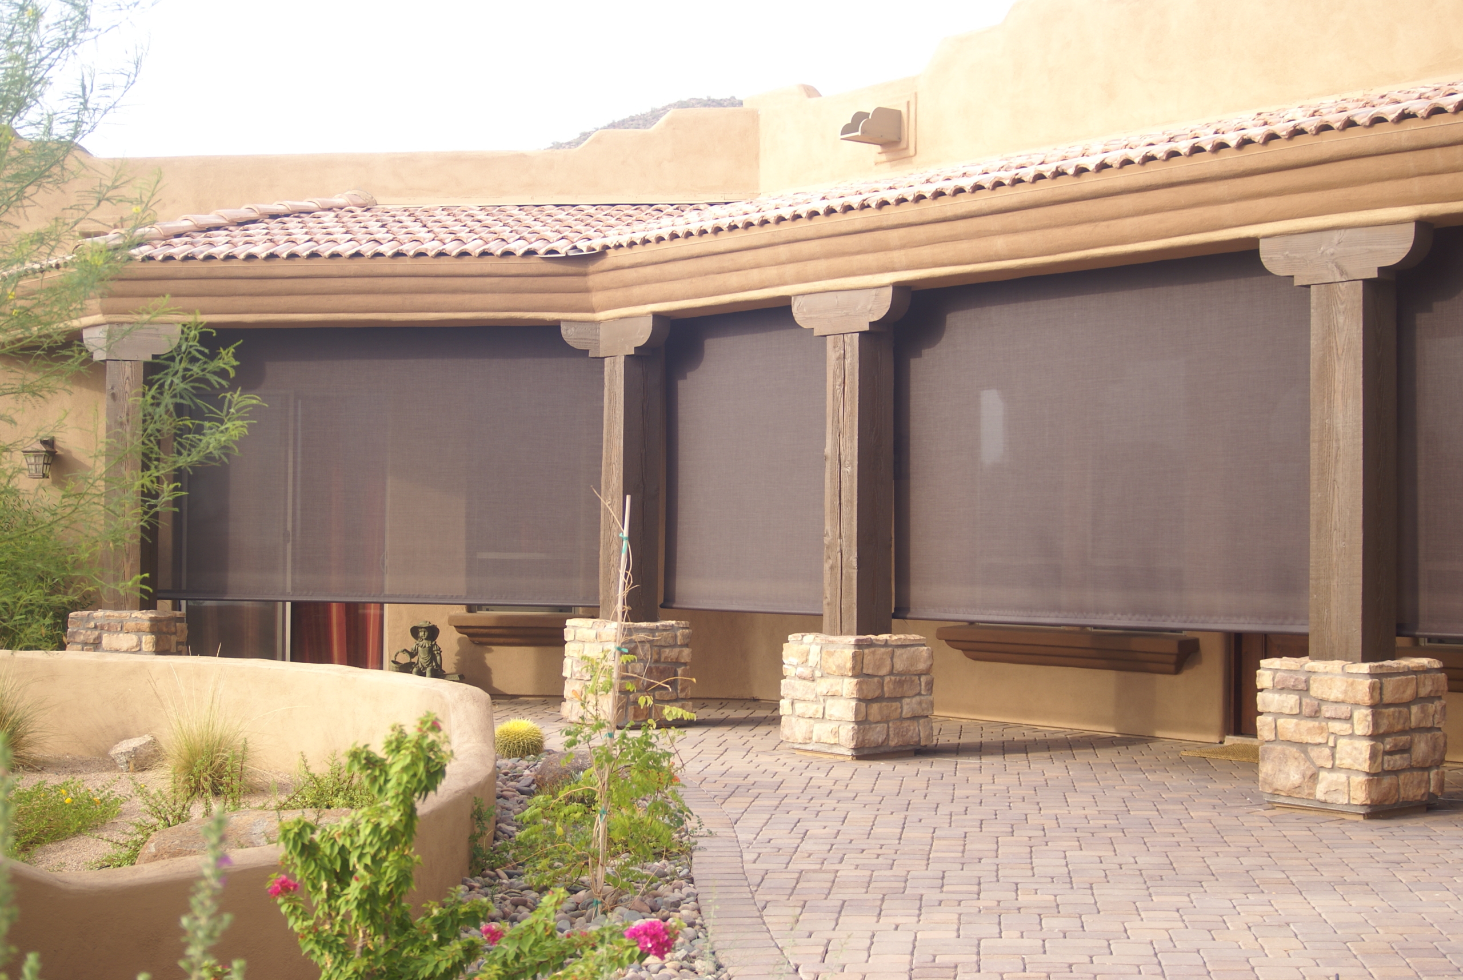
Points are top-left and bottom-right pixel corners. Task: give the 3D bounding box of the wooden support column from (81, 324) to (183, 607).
[{"bbox_3d":[-4.541,-0.160,16.150,0.790,2.183,0.360,0,-2,8],"label":"wooden support column"}]

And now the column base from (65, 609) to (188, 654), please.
[{"bbox_3d":[-4.588,1.292,16.099,0.670,0.723,0.670,0,-2,8],"label":"column base"}]

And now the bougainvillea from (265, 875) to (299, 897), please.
[{"bbox_3d":[-1.077,0.948,5.075,0.080,0.056,0.070,1,-2,0],"label":"bougainvillea"}]

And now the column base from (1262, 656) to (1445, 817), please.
[{"bbox_3d":[3.162,1.244,10.771,0.662,0.762,0.662,2,-2,-41],"label":"column base"}]

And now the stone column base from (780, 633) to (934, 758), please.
[{"bbox_3d":[0.792,1.276,13.350,0.680,0.733,0.680,2,-2,-40],"label":"stone column base"}]

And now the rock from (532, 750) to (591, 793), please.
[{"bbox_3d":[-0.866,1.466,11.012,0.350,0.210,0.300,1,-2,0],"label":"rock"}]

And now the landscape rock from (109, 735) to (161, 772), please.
[{"bbox_3d":[-3.070,1.354,10.875,0.260,0.180,0.200,1,-2,-18],"label":"landscape rock"}]

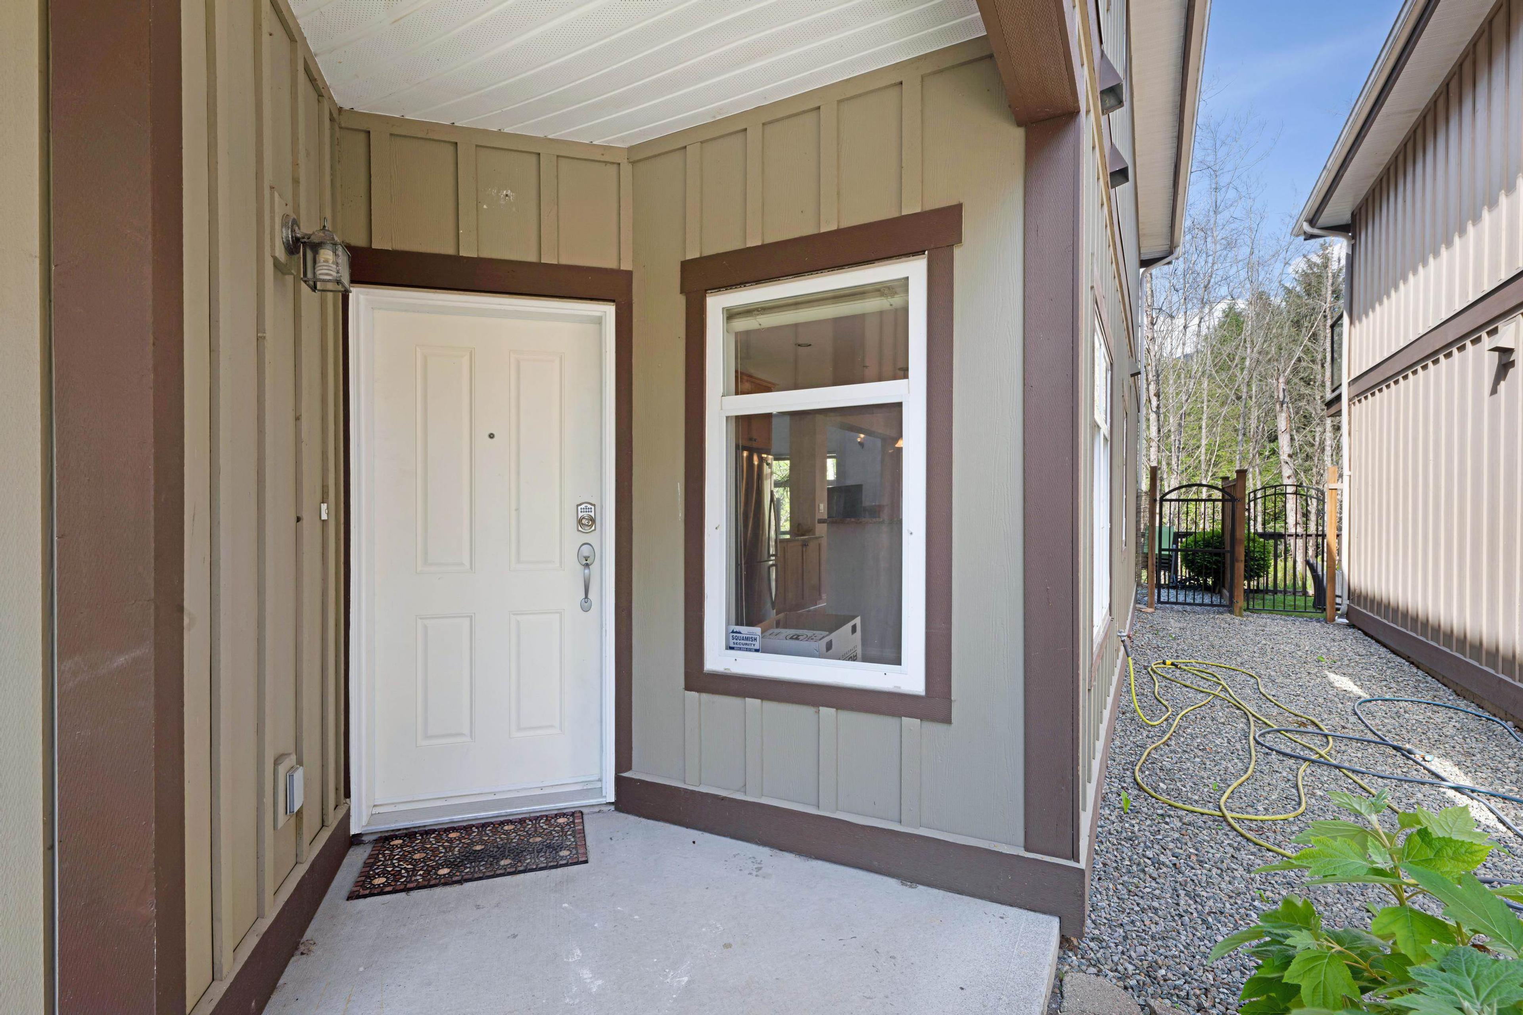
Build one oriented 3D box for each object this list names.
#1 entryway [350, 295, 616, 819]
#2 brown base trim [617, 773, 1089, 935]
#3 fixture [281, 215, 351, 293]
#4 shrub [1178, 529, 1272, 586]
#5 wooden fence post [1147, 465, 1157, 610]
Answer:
[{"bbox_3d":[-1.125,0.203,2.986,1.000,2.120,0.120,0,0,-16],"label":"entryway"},{"bbox_3d":[0.204,1.218,2.641,1.830,0.210,0.050,0,0,28],"label":"brown base trim"},{"bbox_3d":[-1.374,-0.787,2.216,0.175,0.220,0.125,0,0,-16],"label":"fixture"},{"bbox_3d":[7.669,0.847,11.900,1.300,1.000,1.200,0,0,28],"label":"shrub"},{"bbox_3d":[5.224,0.410,9.600,0.090,1.920,0.090,0,0,28],"label":"wooden fence post"}]

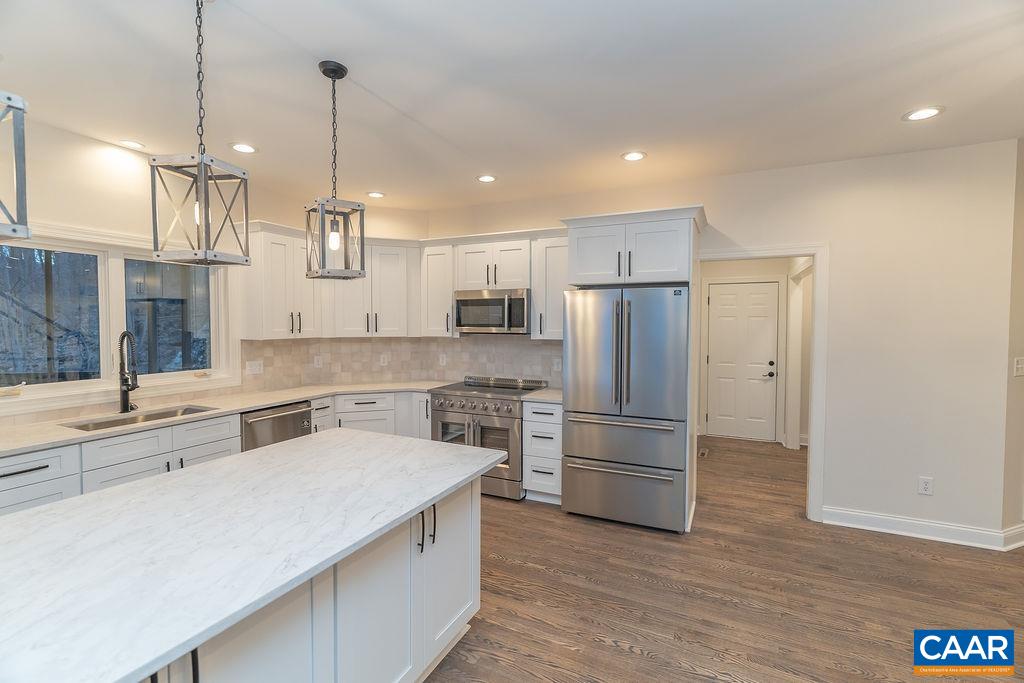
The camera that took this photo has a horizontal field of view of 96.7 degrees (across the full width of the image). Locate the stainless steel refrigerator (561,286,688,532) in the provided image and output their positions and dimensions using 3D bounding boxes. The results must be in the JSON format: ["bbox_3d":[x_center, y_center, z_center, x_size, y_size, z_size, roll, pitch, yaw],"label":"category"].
[{"bbox_3d":[0.974,0.495,3.747,0.916,1.792,0.770,1,2,25],"label":"stainless steel refrigerator"}]

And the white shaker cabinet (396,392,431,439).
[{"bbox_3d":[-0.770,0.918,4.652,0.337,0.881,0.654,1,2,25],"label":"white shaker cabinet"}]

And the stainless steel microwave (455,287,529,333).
[{"bbox_3d":[-0.114,-0.289,4.448,0.762,0.413,0.418,1,2,25],"label":"stainless steel microwave"}]

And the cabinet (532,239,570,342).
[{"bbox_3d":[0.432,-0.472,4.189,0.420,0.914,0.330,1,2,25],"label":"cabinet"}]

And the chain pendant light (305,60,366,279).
[{"bbox_3d":[-0.849,-0.807,2.184,0.210,1.000,0.210,-2,3,-41],"label":"chain pendant light"}]

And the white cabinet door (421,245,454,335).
[{"bbox_3d":[-0.735,-0.486,4.428,0.372,0.885,0.030,1,2,24],"label":"white cabinet door"}]

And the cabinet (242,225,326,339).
[{"bbox_3d":[-2.093,-0.515,4.145,0.342,0.976,0.639,1,2,25],"label":"cabinet"}]

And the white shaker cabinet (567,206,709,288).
[{"bbox_3d":[1.016,-0.714,3.757,1.012,0.518,0.720,1,2,25],"label":"white shaker cabinet"}]

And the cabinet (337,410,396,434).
[{"bbox_3d":[-1.438,0.933,4.497,0.530,0.588,0.550,-1,2,-18],"label":"cabinet"}]

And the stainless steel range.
[{"bbox_3d":[-0.199,0.883,4.340,0.911,0.976,0.740,1,2,25],"label":"stainless steel range"}]

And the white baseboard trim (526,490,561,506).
[{"bbox_3d":[0.285,1.315,3.873,0.350,0.110,0.020,1,2,25],"label":"white baseboard trim"}]

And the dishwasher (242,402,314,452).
[{"bbox_3d":[-2.091,0.937,3.699,0.649,0.866,0.614,1,2,25],"label":"dishwasher"}]

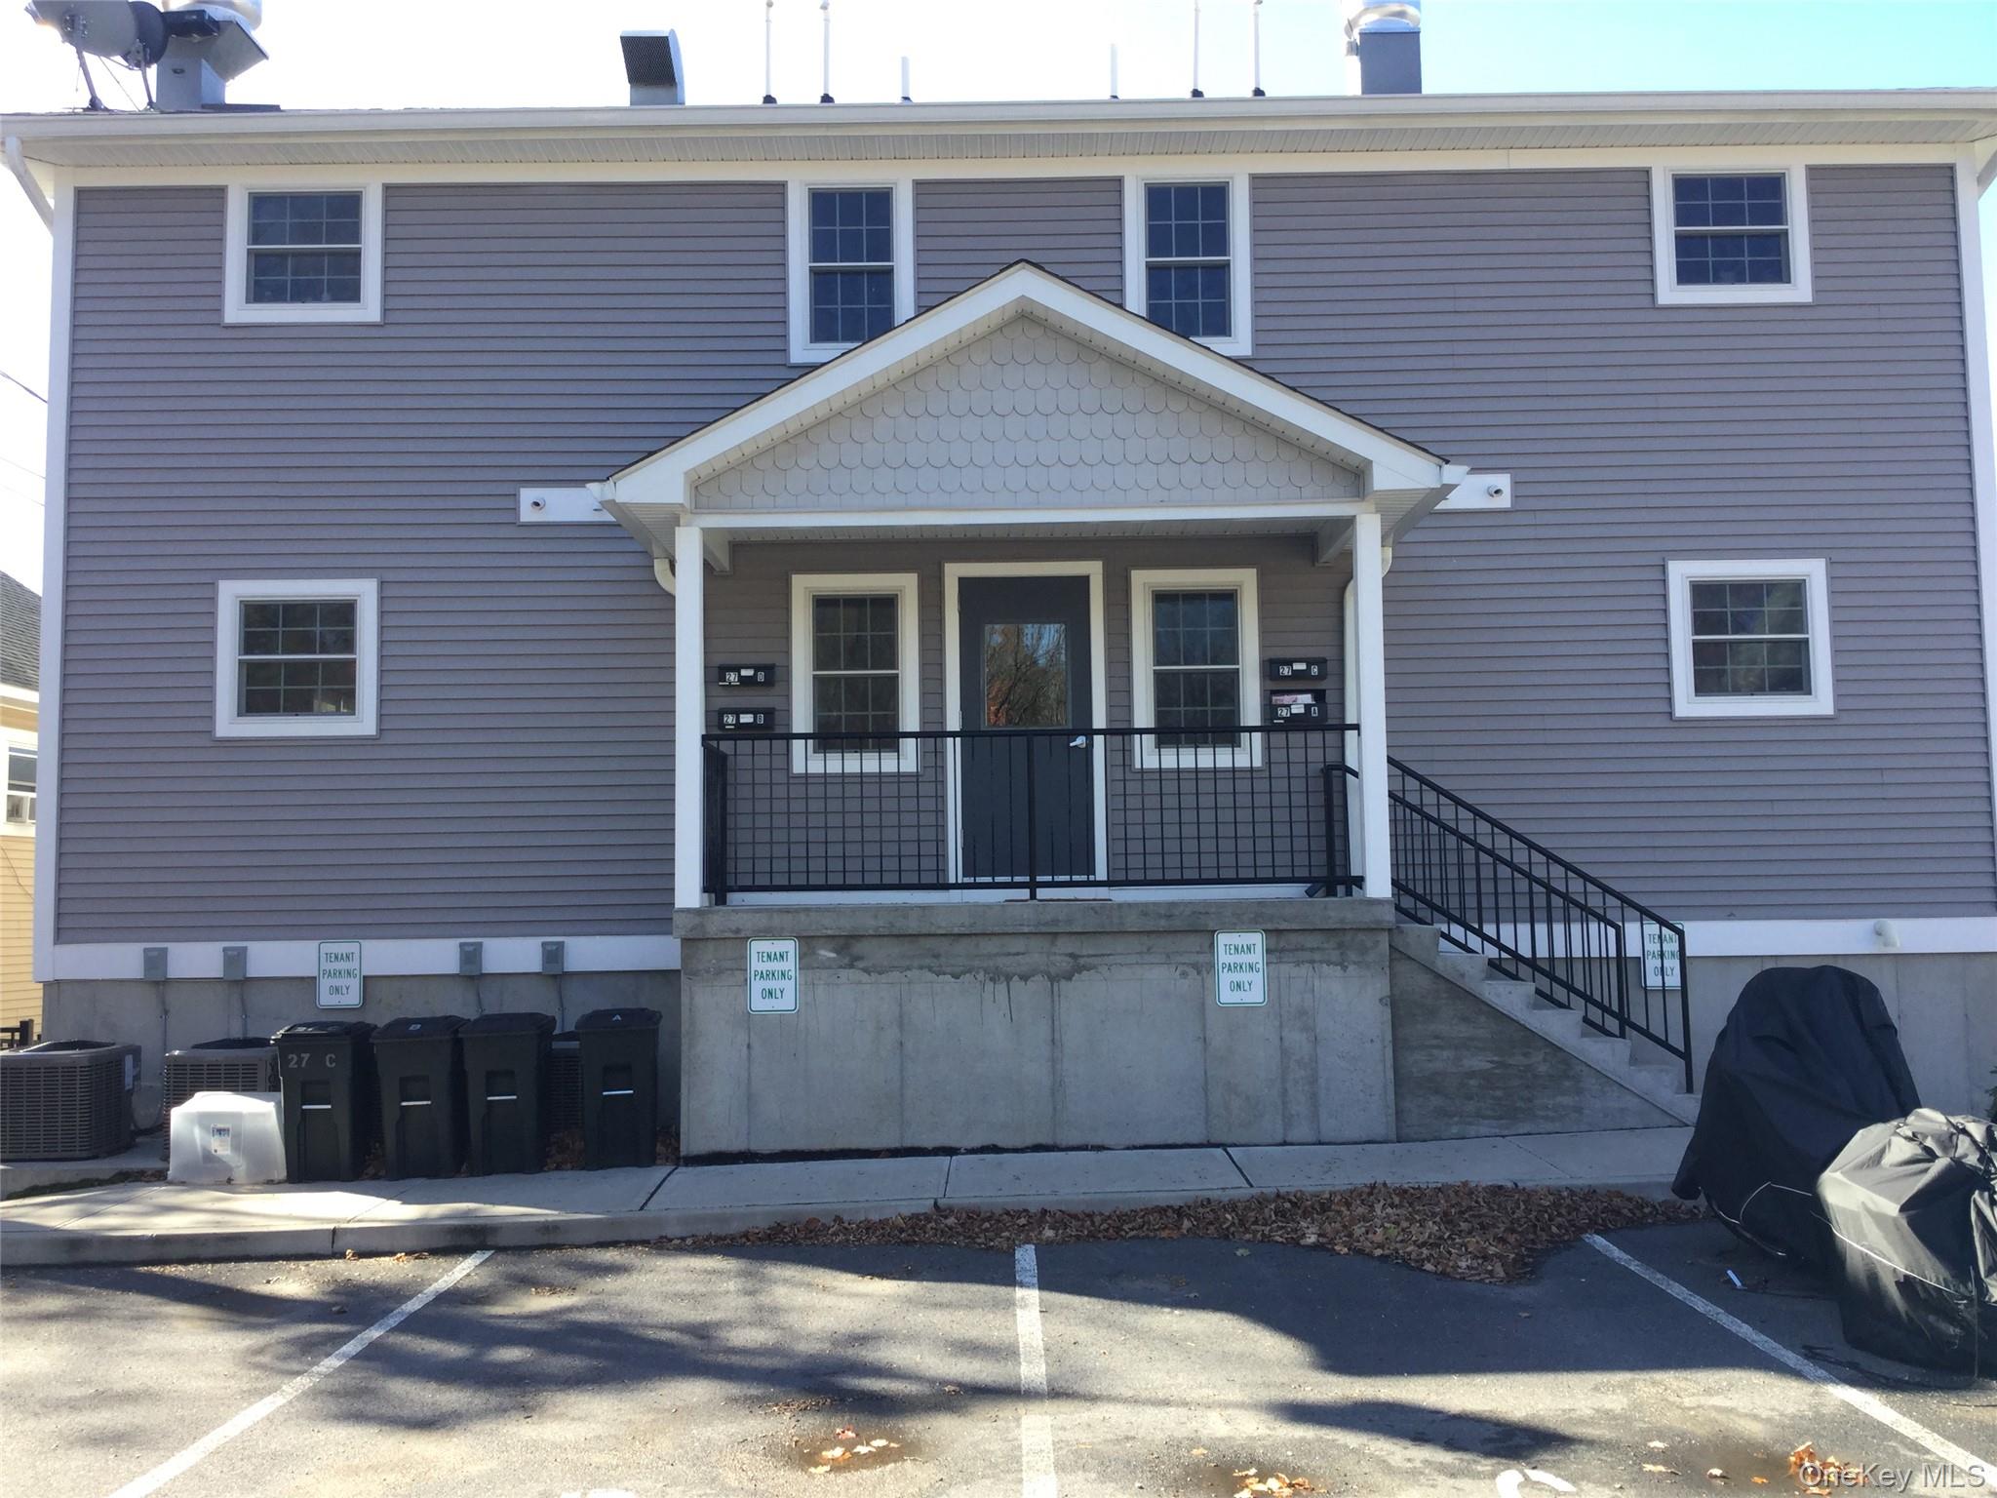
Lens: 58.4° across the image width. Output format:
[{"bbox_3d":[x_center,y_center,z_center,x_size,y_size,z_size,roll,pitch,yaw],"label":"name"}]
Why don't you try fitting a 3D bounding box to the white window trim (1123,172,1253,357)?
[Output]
[{"bbox_3d":[1.328,-3.374,12.507,0.880,1.320,0.100,-1,-5,0],"label":"white window trim"}]

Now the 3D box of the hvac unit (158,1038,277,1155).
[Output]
[{"bbox_3d":[-4.854,2.193,11.389,0.690,0.740,0.690,-1,-5,0],"label":"hvac unit"}]

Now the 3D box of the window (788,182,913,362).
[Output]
[{"bbox_3d":[-1.027,-3.336,12.509,0.870,1.290,0.100,-1,-5,0],"label":"window"}]

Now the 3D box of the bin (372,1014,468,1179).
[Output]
[{"bbox_3d":[-3.496,2.090,10.893,0.500,0.940,0.560,-1,-5,-4],"label":"bin"}]

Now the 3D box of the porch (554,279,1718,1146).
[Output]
[{"bbox_3d":[0.858,-0.216,11.404,6.550,5.320,1.750,-1,-5,0],"label":"porch"}]

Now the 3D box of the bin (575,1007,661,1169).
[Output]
[{"bbox_3d":[-2.317,2.041,10.894,0.500,0.940,0.560,0,-5,-11],"label":"bin"}]

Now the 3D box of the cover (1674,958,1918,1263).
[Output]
[{"bbox_3d":[3.987,1.716,8.559,0.980,1.340,1.450,-1,-5,0],"label":"cover"}]

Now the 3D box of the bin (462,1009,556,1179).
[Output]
[{"bbox_3d":[-2.956,2.071,10.893,0.500,0.940,0.560,0,-5,-7],"label":"bin"}]

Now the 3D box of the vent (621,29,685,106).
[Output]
[{"bbox_3d":[-2.752,-5.282,14.189,0.370,0.650,0.730,-1,-5,0],"label":"vent"}]

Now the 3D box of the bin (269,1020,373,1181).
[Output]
[{"bbox_3d":[-4.066,2.119,10.892,0.500,0.940,0.560,-1,-5,0],"label":"bin"}]

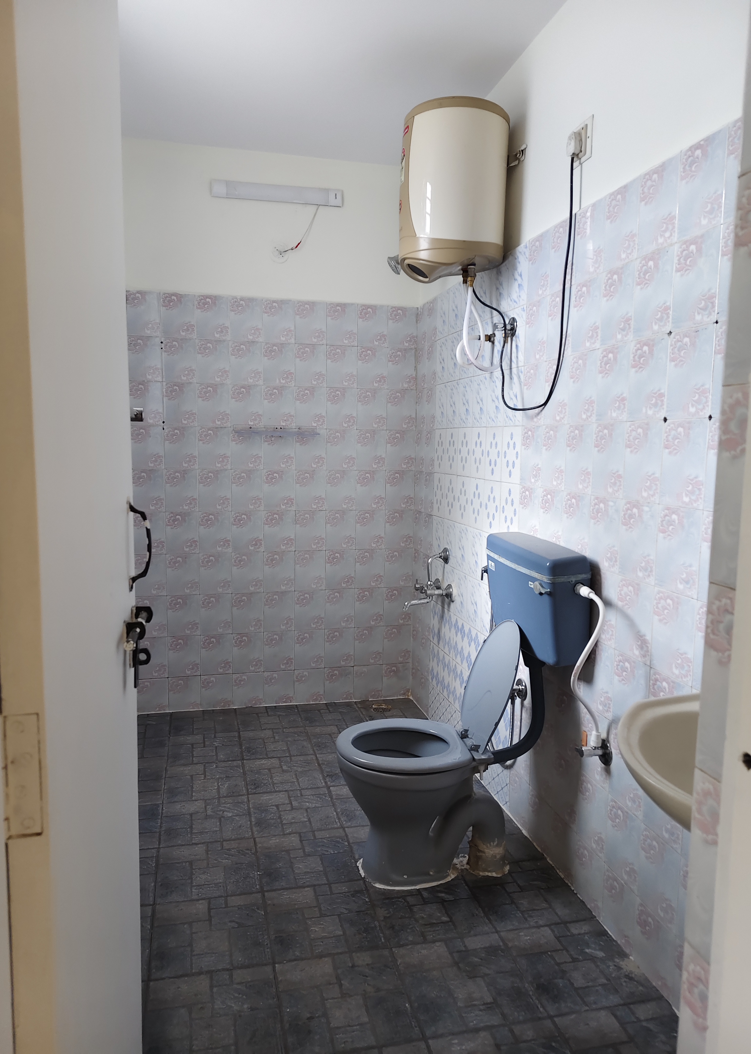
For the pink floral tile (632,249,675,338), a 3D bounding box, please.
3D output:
[{"bbox_3d":[0.672,-0.559,1.761,0.010,0.200,0.152,-1,7,-14],"label":"pink floral tile"}]

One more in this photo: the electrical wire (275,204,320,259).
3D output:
[{"bbox_3d":[-0.366,-1.390,3.413,0.205,0.245,0.030,-1,7,-14],"label":"electrical wire"}]

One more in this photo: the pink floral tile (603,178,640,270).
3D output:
[{"bbox_3d":[0.637,-0.775,1.885,0.010,0.200,0.152,-1,7,-14],"label":"pink floral tile"}]

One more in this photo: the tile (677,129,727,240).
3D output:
[{"bbox_3d":[0.712,-0.740,1.590,0.010,0.200,0.152,-1,7,-14],"label":"tile"}]

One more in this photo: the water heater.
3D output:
[{"bbox_3d":[0.261,-1.070,2.452,0.360,0.560,0.355,1,7,0],"label":"water heater"}]

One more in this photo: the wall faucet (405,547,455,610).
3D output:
[{"bbox_3d":[0.222,0.226,3.198,0.185,0.265,0.240,-1,7,-14],"label":"wall faucet"}]

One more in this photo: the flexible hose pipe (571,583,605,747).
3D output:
[{"bbox_3d":[0.564,0.375,1.984,0.085,0.440,0.140,-1,7,-14],"label":"flexible hose pipe"}]

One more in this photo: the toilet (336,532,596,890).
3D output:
[{"bbox_3d":[0.220,0.550,2.214,0.680,1.025,0.440,-1,7,-14],"label":"toilet"}]

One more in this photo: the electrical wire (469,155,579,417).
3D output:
[{"bbox_3d":[0.445,-0.715,2.276,0.150,0.690,0.440,-1,7,-14],"label":"electrical wire"}]

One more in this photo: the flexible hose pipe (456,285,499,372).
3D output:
[{"bbox_3d":[0.357,-0.675,2.503,0.160,0.285,0.180,-1,7,-14],"label":"flexible hose pipe"}]

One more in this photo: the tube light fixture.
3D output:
[{"bbox_3d":[-0.447,-1.544,3.372,0.613,0.077,0.030,-1,7,-14],"label":"tube light fixture"}]

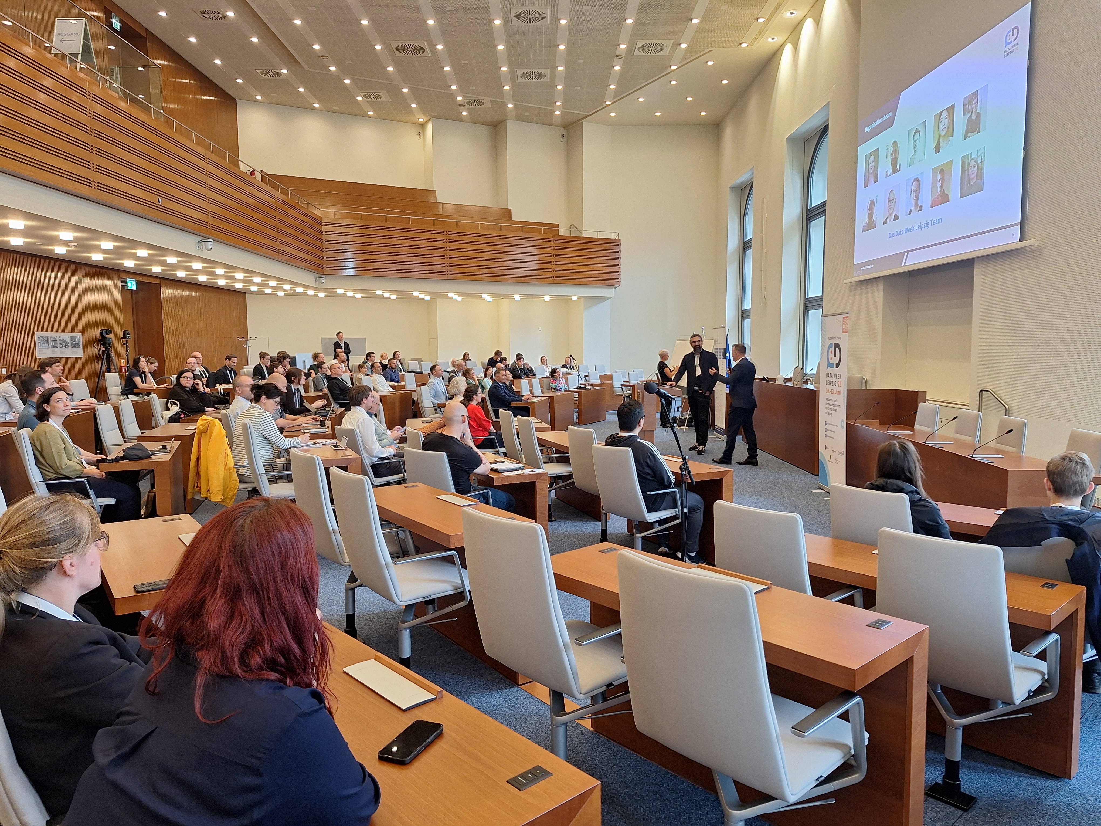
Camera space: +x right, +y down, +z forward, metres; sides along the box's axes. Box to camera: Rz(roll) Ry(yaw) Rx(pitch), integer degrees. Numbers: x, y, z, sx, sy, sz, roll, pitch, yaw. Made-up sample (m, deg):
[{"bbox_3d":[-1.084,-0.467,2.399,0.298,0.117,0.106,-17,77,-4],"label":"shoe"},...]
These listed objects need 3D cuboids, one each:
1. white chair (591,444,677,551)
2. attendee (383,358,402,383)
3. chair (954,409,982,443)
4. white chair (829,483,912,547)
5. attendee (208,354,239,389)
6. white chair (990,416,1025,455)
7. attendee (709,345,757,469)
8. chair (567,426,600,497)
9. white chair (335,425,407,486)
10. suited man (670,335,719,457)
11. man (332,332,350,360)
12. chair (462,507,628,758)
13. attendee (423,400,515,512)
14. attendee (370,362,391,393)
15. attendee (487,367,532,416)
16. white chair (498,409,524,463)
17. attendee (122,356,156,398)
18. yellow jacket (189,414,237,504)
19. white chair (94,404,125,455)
[{"bbox_3d":[0.635,0.709,5.451,0.570,0.990,0.555,-5,7,-39],"label":"white chair"},{"bbox_3d":[-3.416,-0.546,16.515,0.750,1.330,0.500,1,5,18],"label":"attendee"},{"bbox_3d":[3.959,0.495,7.338,0.550,1.020,0.555,-1,5,-1],"label":"chair"},{"bbox_3d":[1.797,0.830,3.919,0.600,0.990,0.560,-4,6,-41],"label":"white chair"},{"bbox_3d":[-5.158,-0.291,11.852,0.750,1.308,0.550,0,5,10],"label":"attendee"},{"bbox_3d":[3.845,0.562,6.578,0.610,1.060,0.600,0,5,4],"label":"white chair"},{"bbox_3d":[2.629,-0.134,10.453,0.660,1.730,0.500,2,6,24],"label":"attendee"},{"bbox_3d":[0.455,0.646,6.191,0.600,1.020,0.560,-3,5,-30],"label":"chair"},{"bbox_3d":[-1.666,0.600,6.854,0.555,0.990,0.570,5,7,45],"label":"white chair"},{"bbox_3d":[2.366,-0.342,12.001,0.800,1.907,0.450,1,5,16],"label":"suited man"},{"bbox_3d":[-5.429,-1.186,19.052,0.540,1.840,0.360,-3,6,-32],"label":"man"},{"bbox_3d":[0.052,0.821,2.550,0.610,1.060,0.600,-5,7,-43],"label":"chair"},{"bbox_3d":[-0.634,0.551,5.528,0.580,1.310,0.760,5,7,45],"label":"attendee"},{"bbox_3d":[-3.012,-0.283,13.728,0.750,1.300,0.500,1,5,11],"label":"attendee"},{"bbox_3d":[-0.661,-0.098,12.392,0.800,1.360,0.520,0,5,7],"label":"attendee"},{"bbox_3d":[-0.212,0.455,8.160,0.620,1.000,0.600,-2,5,-21],"label":"white chair"},{"bbox_3d":[-6.614,-0.280,11.963,0.820,1.285,0.500,-1,5,-10],"label":"attendee"},{"bbox_3d":[-2.522,0.357,5.472,0.350,0.650,0.460,-3,6,-25],"label":"yellow jacket"},{"bbox_3d":[-4.186,0.450,7.356,0.600,1.020,0.560,-2,5,-18],"label":"white chair"}]

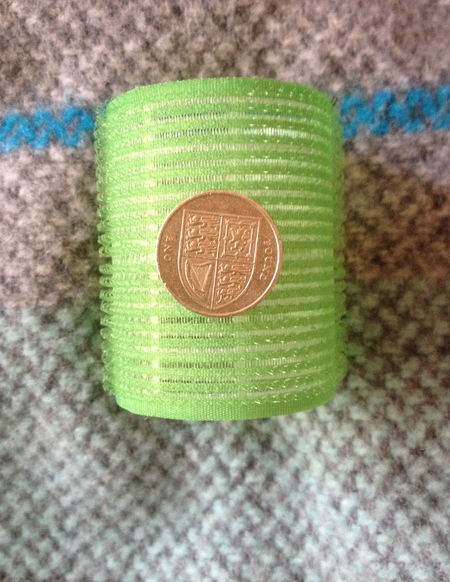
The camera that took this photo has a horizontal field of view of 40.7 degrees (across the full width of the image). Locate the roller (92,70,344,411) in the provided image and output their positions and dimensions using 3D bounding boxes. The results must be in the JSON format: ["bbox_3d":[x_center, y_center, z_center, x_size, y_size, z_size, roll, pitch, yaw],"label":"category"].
[{"bbox_3d":[-0.001,-0.009,0.137,0.052,0.052,0.063,-2,93,0],"label":"roller"}]

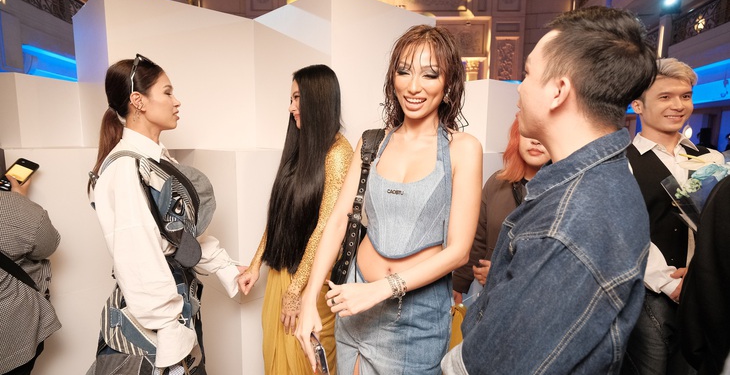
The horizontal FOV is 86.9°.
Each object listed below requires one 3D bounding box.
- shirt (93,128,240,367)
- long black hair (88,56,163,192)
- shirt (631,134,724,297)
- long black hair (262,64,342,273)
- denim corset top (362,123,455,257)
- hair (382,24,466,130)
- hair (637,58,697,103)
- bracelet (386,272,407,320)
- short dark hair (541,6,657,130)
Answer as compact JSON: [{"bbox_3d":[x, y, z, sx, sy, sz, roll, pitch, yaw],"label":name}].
[{"bbox_3d":[-0.597,0.172,1.200,0.410,0.660,0.420,-3,6,-25],"label":"shirt"},{"bbox_3d":[-0.766,-0.202,1.250,0.215,0.425,0.165,-3,6,-25],"label":"long black hair"},{"bbox_3d":[1.034,0.097,1.330,0.430,0.560,0.270,2,6,18],"label":"shirt"},{"bbox_3d":[-0.216,-0.058,1.340,0.260,0.730,0.220,-3,6,-25],"label":"long black hair"},{"bbox_3d":[0.121,0.011,1.080,0.250,0.360,0.190,2,6,21],"label":"denim corset top"},{"bbox_3d":[0.165,-0.298,1.070,0.225,0.285,0.200,2,6,18],"label":"hair"},{"bbox_3d":[1.018,-0.361,1.310,0.165,0.145,0.190,2,6,16],"label":"hair"},{"bbox_3d":[0.078,0.266,0.950,0.055,0.110,0.055,3,6,30],"label":"bracelet"},{"bbox_3d":[0.425,-0.212,0.715,0.165,0.210,0.195,-4,7,-36],"label":"short dark hair"}]

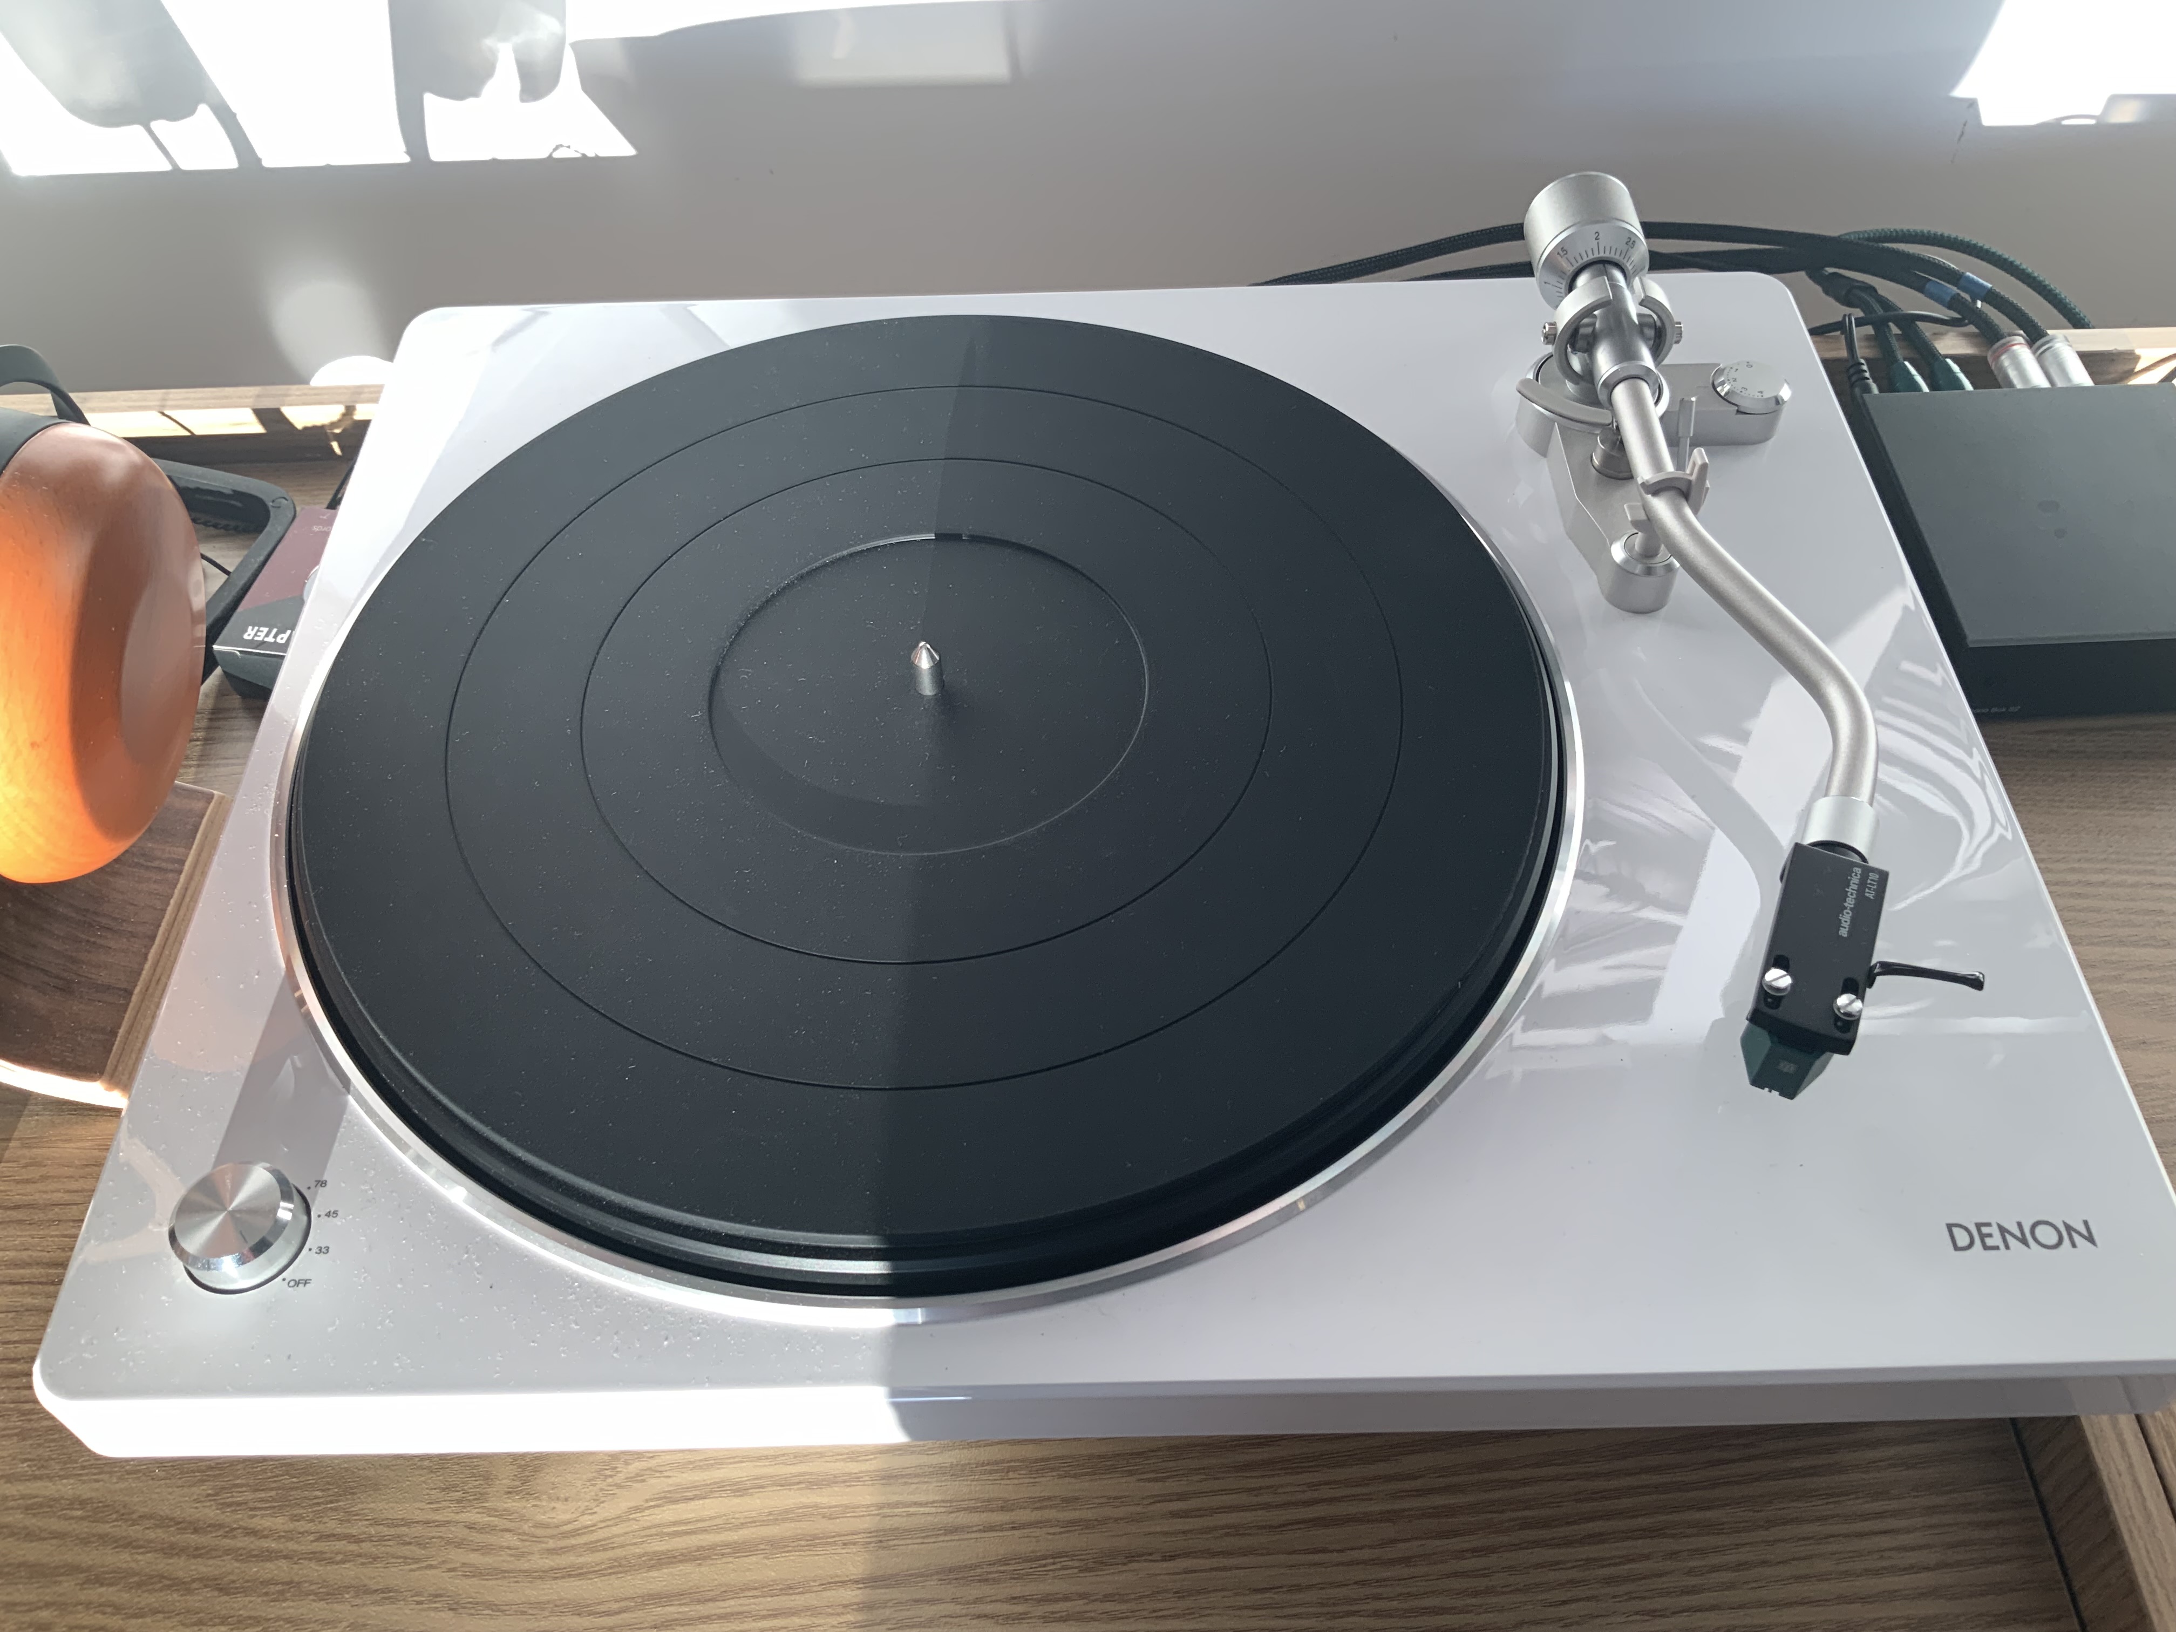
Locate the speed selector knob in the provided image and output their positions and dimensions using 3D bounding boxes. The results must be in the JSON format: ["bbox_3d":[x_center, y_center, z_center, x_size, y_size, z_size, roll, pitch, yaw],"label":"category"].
[{"bbox_3d":[-0.168,0.080,0.360,0.025,0.010,0.025,-1,51,1],"label":"speed selector knob"}]

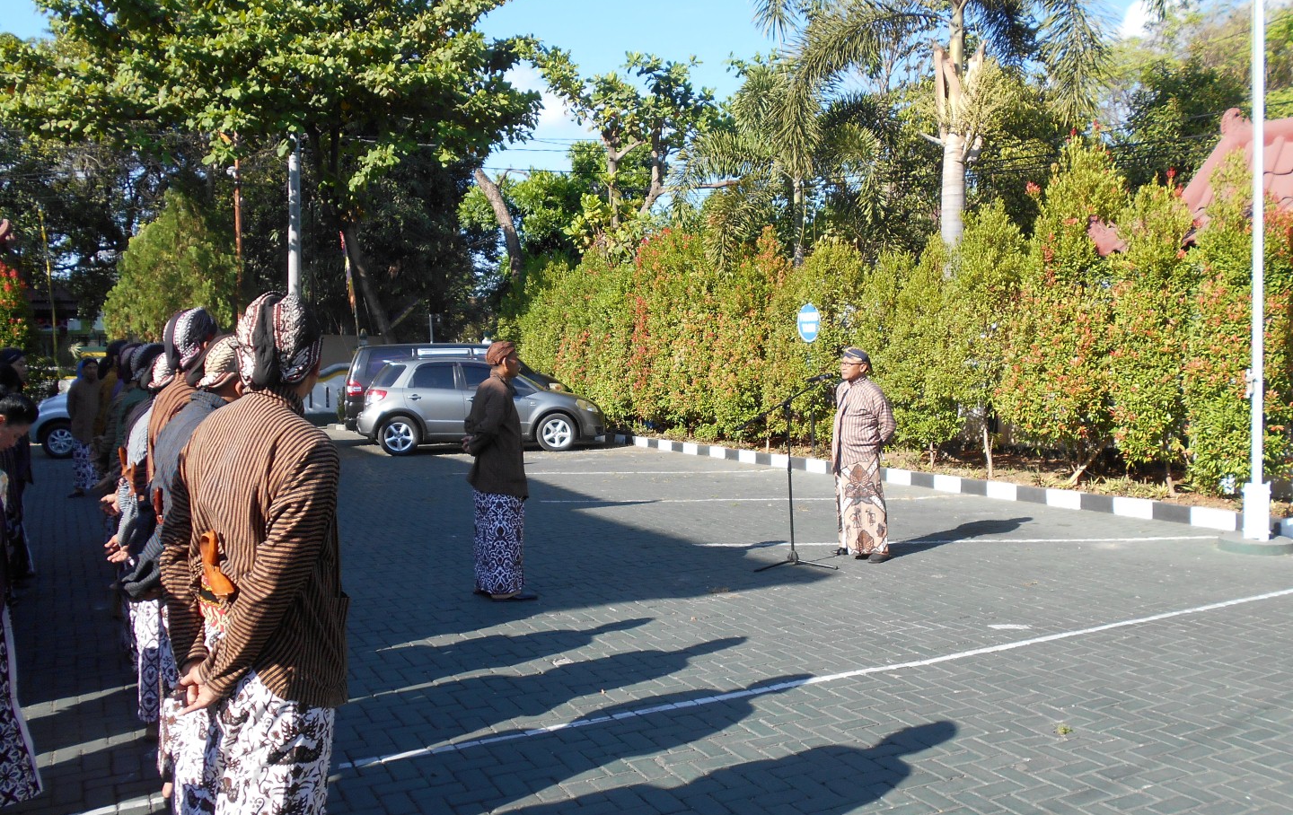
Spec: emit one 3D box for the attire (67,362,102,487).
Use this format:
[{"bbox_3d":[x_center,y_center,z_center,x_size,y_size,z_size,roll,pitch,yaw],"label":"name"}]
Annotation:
[{"bbox_3d":[-6.550,0.220,13.100,0.460,1.520,0.340,-2,3,-43],"label":"attire"}]

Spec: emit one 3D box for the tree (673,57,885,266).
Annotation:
[{"bbox_3d":[2.550,-2.900,21.500,3.900,7.100,3.900,0,2,0],"label":"tree"}]

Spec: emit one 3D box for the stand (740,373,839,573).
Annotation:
[{"bbox_3d":[1.080,0.465,8.420,0.840,1.430,0.580,-1,2,-26],"label":"stand"}]

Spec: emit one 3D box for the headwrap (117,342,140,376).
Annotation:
[{"bbox_3d":[-2.890,-0.270,6.300,0.240,0.240,0.190,-2,3,-37],"label":"headwrap"}]

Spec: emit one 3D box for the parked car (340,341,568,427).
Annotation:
[{"bbox_3d":[-3.600,-0.300,22.000,4.400,1.790,1.740,-1,2,-17],"label":"parked car"}]

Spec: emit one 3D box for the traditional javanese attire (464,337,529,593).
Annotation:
[{"bbox_3d":[-0.975,0.405,7.270,0.380,1.640,0.500,-1,2,-20],"label":"traditional javanese attire"}]

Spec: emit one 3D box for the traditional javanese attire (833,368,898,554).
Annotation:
[{"bbox_3d":[1.700,0.450,8.740,0.380,1.450,0.500,-1,2,-28],"label":"traditional javanese attire"}]

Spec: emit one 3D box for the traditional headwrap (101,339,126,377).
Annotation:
[{"bbox_3d":[-3.510,-0.320,7.400,0.250,0.250,0.190,-2,3,-37],"label":"traditional headwrap"}]

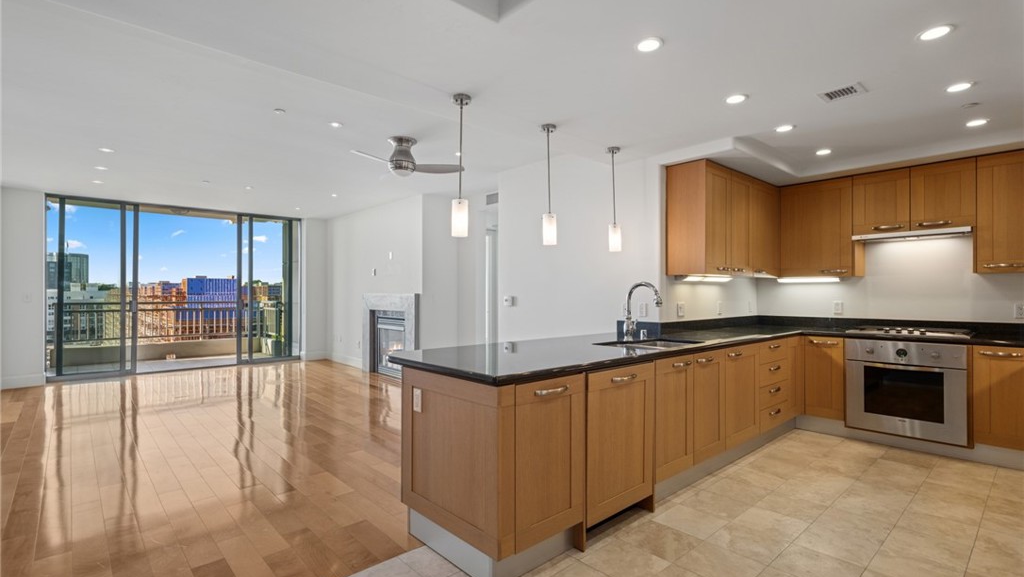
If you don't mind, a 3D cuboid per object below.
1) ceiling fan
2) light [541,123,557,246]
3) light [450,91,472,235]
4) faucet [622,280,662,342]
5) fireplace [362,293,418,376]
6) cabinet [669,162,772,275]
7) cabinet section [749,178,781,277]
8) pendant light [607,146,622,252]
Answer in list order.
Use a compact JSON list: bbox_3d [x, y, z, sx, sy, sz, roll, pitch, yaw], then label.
[{"bbox_3d":[-0.958,-1.219,4.506,1.020,0.358,1.060,0,-1,-5],"label":"ceiling fan"},{"bbox_3d":[0.256,-0.723,3.399,0.108,0.836,0.108,0,-1,0],"label":"light"},{"bbox_3d":[-0.302,-0.728,2.874,0.108,0.839,0.108,0,-1,0],"label":"light"},{"bbox_3d":[0.965,0.169,3.525,0.105,0.435,0.310,1,-1,-42],"label":"faucet"},{"bbox_3d":[-1.804,0.719,7.357,0.220,1.275,1.640,1,-1,-42],"label":"fireplace"},{"bbox_3d":[1.992,-0.558,4.448,1.561,0.906,0.344,1,-1,-42],"label":"cabinet"},{"bbox_3d":[2.291,-0.549,4.687,0.726,0.896,0.344,1,-1,-42],"label":"cabinet section"},{"bbox_3d":[0.833,-0.718,3.928,0.108,0.835,0.108,0,-1,0],"label":"pendant light"}]

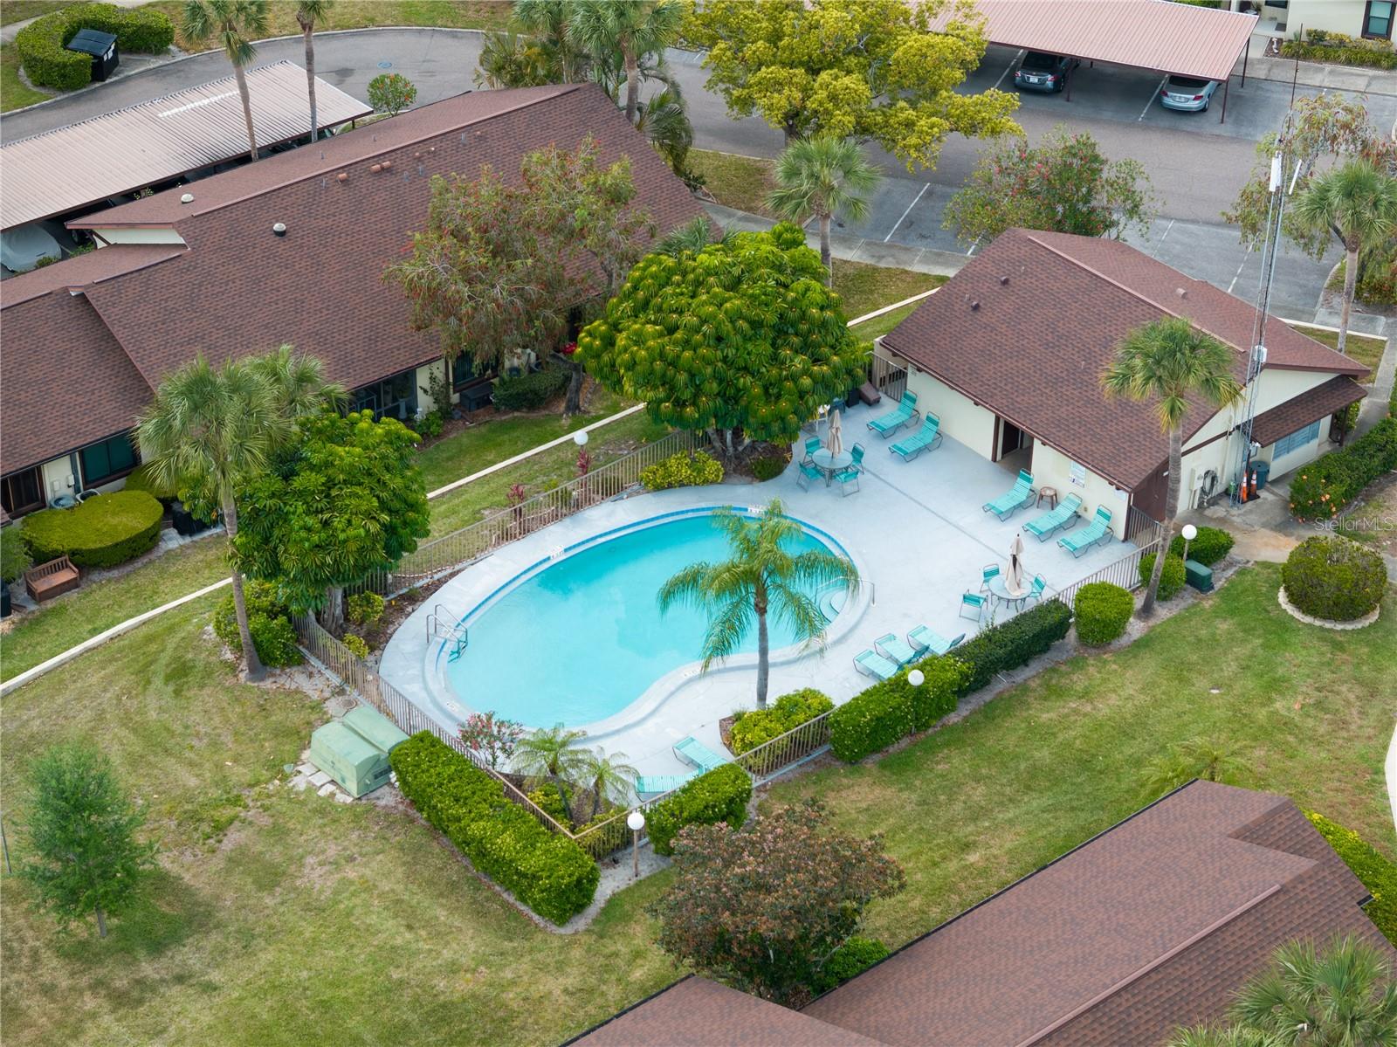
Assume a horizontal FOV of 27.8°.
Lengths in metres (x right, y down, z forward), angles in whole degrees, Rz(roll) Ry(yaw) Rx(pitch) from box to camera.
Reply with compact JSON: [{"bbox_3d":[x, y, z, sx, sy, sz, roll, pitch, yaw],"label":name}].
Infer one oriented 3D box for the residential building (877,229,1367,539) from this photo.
[{"bbox_3d":[12.999,-4.907,85.245,10.400,4.500,10.800,-24,41,-32],"label":"residential building"}]

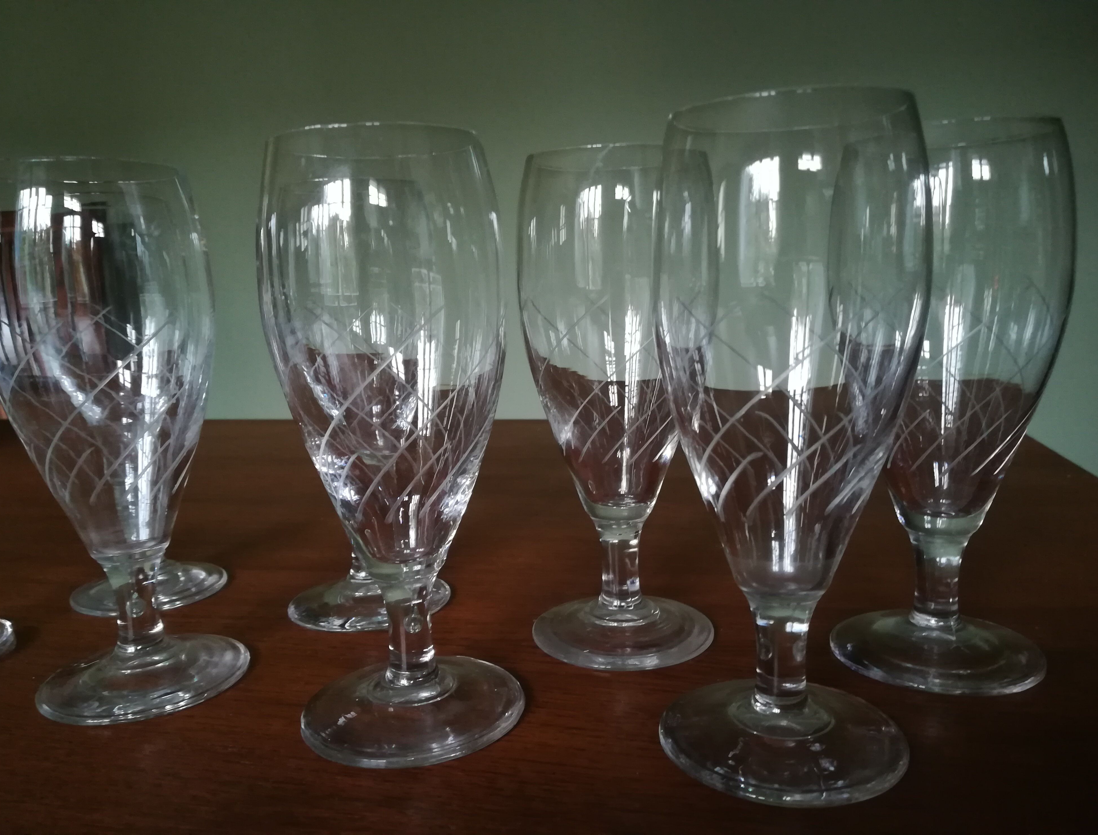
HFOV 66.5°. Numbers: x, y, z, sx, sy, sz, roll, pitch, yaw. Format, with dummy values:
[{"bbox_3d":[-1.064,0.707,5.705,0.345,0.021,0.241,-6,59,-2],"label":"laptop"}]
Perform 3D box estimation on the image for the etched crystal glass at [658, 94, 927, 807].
[{"bbox_3d":[0.063,0.007,0.224,0.068,0.170,0.068,-2,10,0],"label":"etched crystal glass"}]

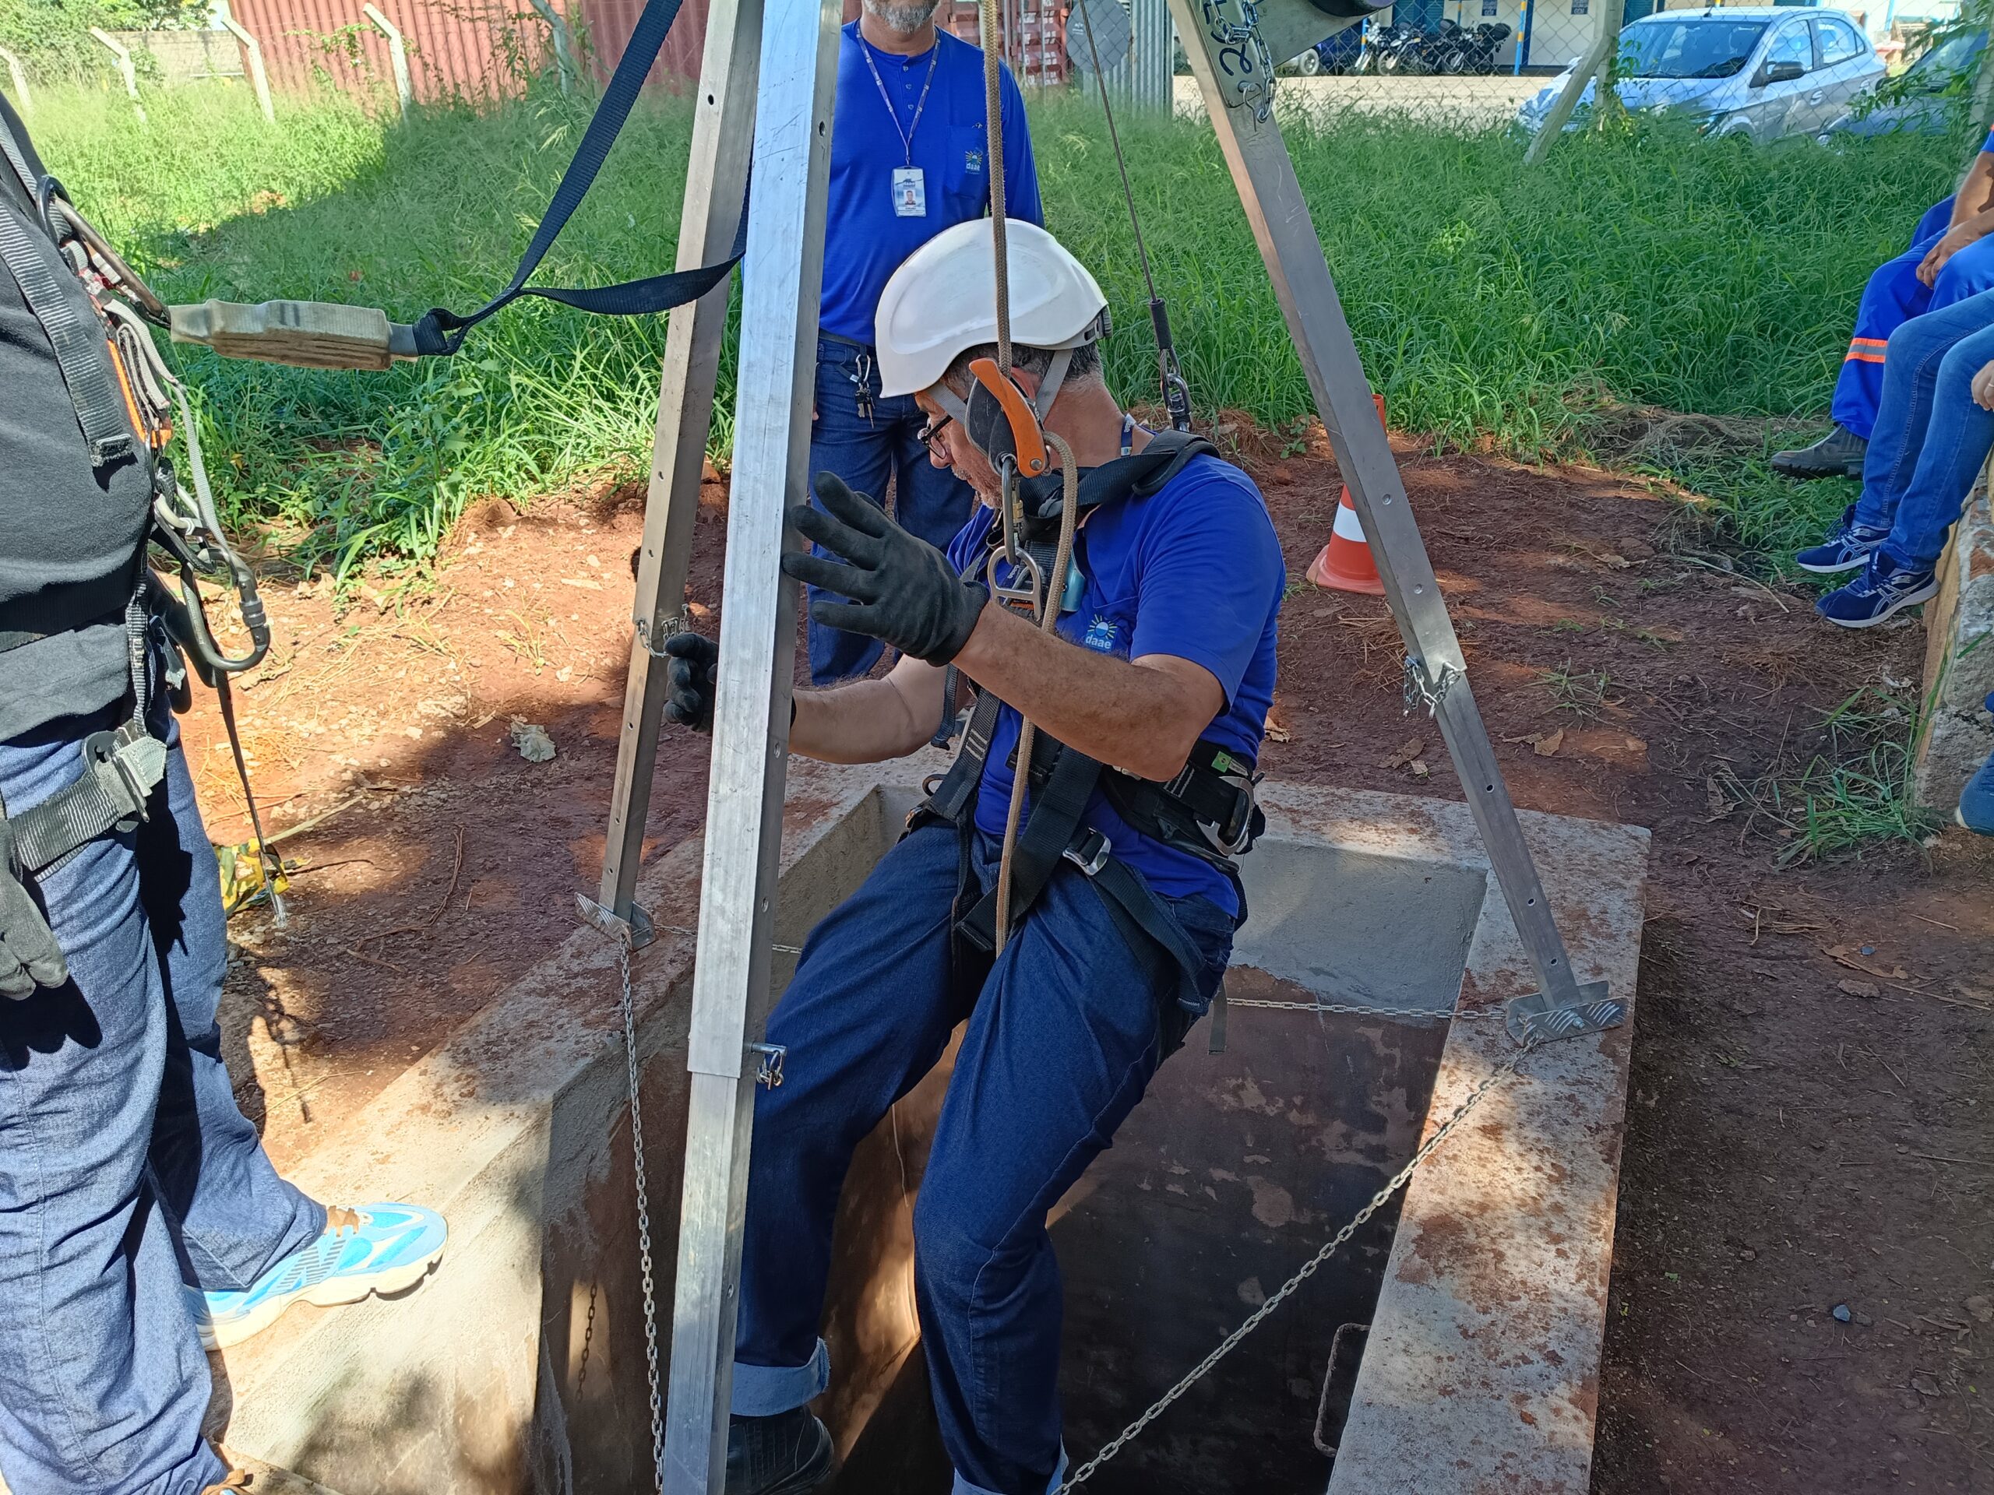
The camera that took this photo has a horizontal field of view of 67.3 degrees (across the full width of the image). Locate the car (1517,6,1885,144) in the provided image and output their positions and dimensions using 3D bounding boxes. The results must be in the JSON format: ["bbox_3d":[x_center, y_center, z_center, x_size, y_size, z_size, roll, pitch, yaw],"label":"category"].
[{"bbox_3d":[6.156,-5.620,13.028,3.930,1.475,1.740,-23,32,-36],"label":"car"}]

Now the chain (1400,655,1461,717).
[{"bbox_3d":[0.568,-0.081,1.960,0.075,0.085,0.060,14,30,31],"label":"chain"}]

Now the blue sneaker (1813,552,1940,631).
[{"bbox_3d":[2.106,-0.370,3.580,0.285,0.120,0.102,-13,26,-2],"label":"blue sneaker"}]

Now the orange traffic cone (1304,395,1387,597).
[{"bbox_3d":[1.029,-0.715,4.137,0.275,0.505,0.275,16,31,34],"label":"orange traffic cone"}]

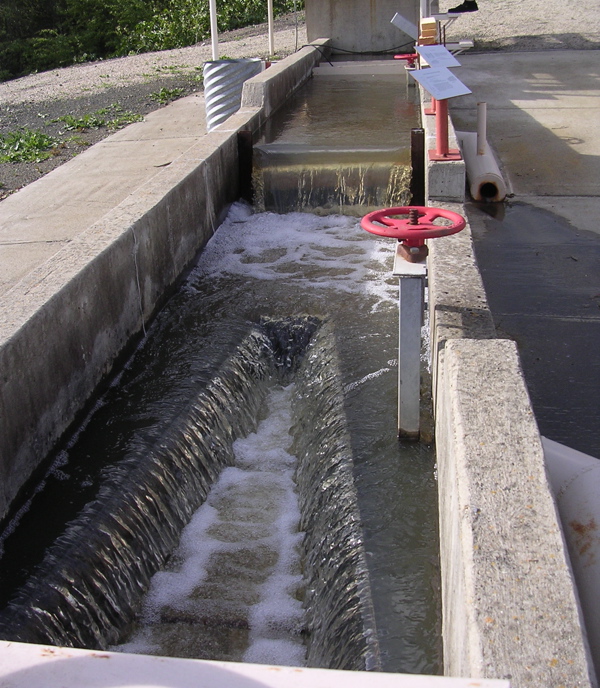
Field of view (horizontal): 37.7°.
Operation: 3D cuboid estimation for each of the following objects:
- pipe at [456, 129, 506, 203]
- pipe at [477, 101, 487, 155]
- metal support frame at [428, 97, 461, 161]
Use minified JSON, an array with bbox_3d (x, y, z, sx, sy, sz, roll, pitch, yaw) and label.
[{"bbox_3d":[0.894,-0.873,4.341,0.155,0.155,0.968,0,23,7],"label":"pipe"},{"bbox_3d":[0.875,-1.029,4.202,0.044,0.242,0.044,0,23,7],"label":"pipe"},{"bbox_3d":[0.597,-0.905,3.598,0.126,0.259,0.190,0,23,7],"label":"metal support frame"}]

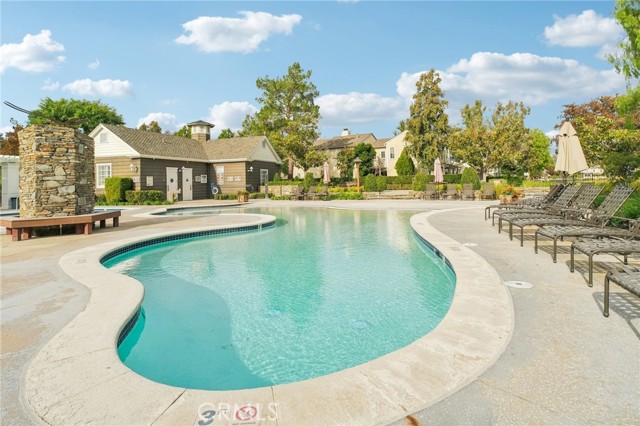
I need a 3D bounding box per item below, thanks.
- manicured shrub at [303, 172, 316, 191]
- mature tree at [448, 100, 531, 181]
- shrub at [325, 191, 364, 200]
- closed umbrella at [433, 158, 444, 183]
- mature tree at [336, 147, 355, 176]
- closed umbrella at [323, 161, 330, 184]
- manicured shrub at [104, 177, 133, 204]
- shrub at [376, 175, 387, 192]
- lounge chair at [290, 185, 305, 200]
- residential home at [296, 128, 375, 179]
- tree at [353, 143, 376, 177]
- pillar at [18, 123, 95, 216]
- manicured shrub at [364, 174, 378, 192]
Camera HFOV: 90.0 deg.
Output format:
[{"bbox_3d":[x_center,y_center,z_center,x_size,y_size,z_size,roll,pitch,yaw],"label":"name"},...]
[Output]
[{"bbox_3d":[-0.770,-2.149,23.000,0.900,1.400,0.900,0,5,0],"label":"manicured shrub"},{"bbox_3d":[15.106,-6.461,28.500,7.130,7.310,6.420,0,5,0],"label":"mature tree"},{"bbox_3d":[1.624,-1.140,21.200,2.600,0.600,1.000,0,5,0],"label":"shrub"},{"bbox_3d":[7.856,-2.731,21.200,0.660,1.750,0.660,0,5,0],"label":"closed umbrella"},{"bbox_3d":[3.008,-5.669,37.000,2.500,4.200,2.500,0,5,0],"label":"mature tree"},{"bbox_3d":[0.457,-2.234,22.491,0.550,2.620,0.550,0,5,0],"label":"closed umbrella"},{"bbox_3d":[-10.396,-1.135,16.500,1.150,1.450,0.900,2,5,20],"label":"manicured shrub"},{"bbox_3d":[4.348,-2.034,22.609,0.760,1.200,0.760,0,5,0],"label":"shrub"},{"bbox_3d":[-1.517,-1.364,21.564,0.660,1.050,1.700,2,5,17],"label":"lounge chair"},{"bbox_3d":[2.892,-8.443,50.000,12.500,7.800,8.500,3,6,30],"label":"residential home"},{"bbox_3d":[4.453,-5.153,32.000,2.400,3.900,2.400,0,5,0],"label":"tree"},{"bbox_3d":[-6.891,-0.856,8.300,1.450,2.500,1.450,-5,7,-44],"label":"pillar"},{"bbox_3d":[3.688,-2.112,22.900,1.000,1.310,1.000,0,5,0],"label":"manicured shrub"}]

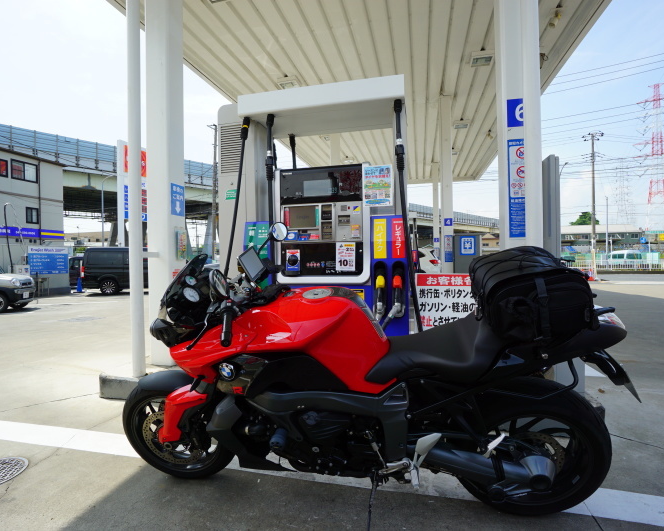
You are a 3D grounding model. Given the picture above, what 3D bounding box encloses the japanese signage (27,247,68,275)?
[{"bbox_3d":[-11.000,-0.175,13.830,0.050,1.100,1.500,-1,0,15],"label":"japanese signage"}]

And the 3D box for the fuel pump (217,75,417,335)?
[{"bbox_3d":[-0.128,-0.244,3.083,1.570,2.300,0.600,-1,0,13],"label":"fuel pump"}]

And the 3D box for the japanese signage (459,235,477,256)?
[{"bbox_3d":[3.730,-0.533,9.700,0.420,0.530,0.030,-1,0,13],"label":"japanese signage"}]

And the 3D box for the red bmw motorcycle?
[{"bbox_3d":[0.041,0.446,1.535,2.280,1.280,0.880,-1,6,10],"label":"red bmw motorcycle"}]

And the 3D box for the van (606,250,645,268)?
[{"bbox_3d":[33.793,-0.719,41.300,1.700,2.000,4.600,-1,0,12],"label":"van"}]

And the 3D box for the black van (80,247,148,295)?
[{"bbox_3d":[-8.658,0.180,16.670,4.700,1.970,1.720,-1,0,-16],"label":"black van"}]

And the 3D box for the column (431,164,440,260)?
[{"bbox_3d":[4.931,-2.035,16.800,0.280,5.600,0.280,-1,0,13],"label":"column"}]

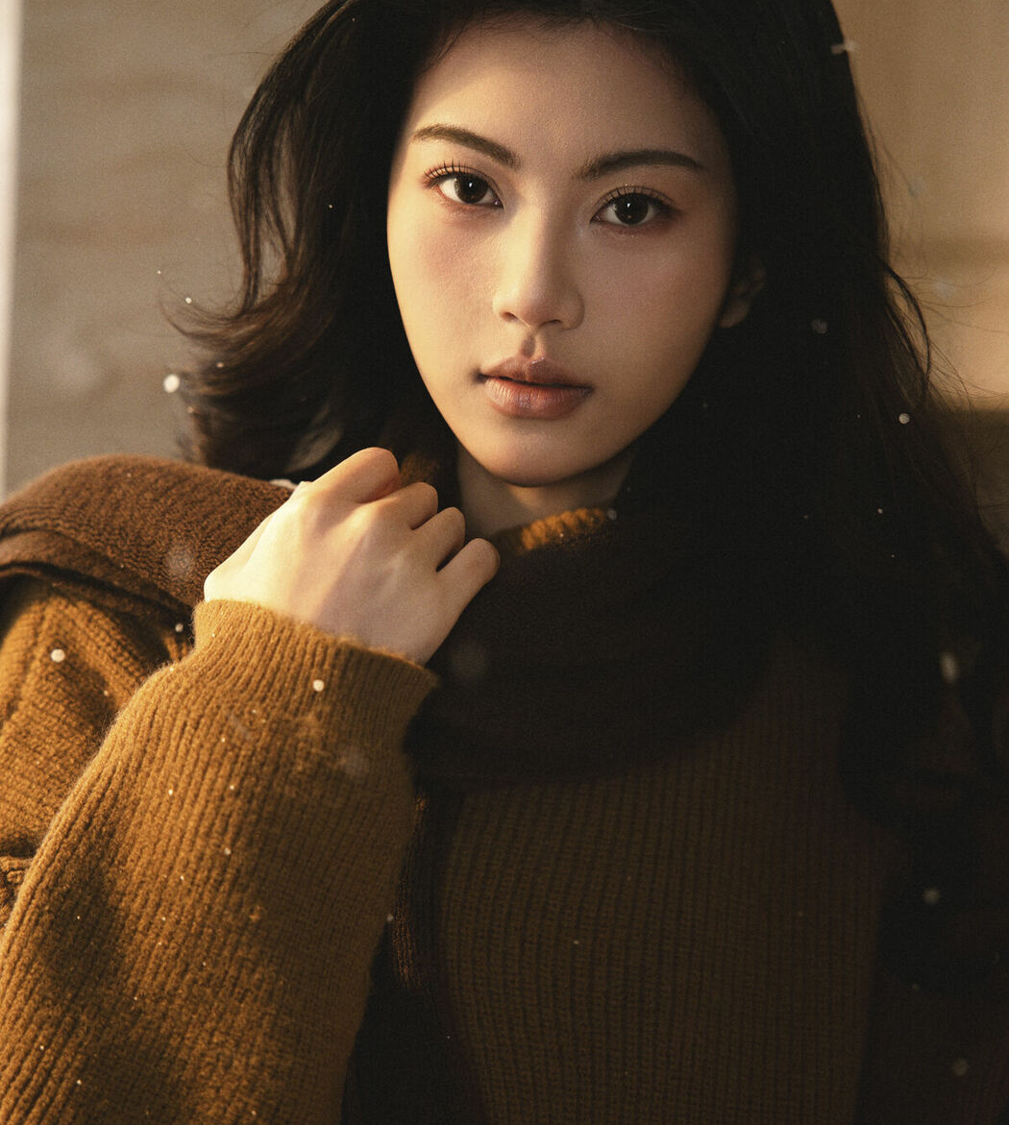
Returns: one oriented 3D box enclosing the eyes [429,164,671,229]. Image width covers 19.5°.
[{"bbox_3d":[0.017,-0.135,1.085,0.091,0.018,0.022,6,5,14],"label":"eyes"}]

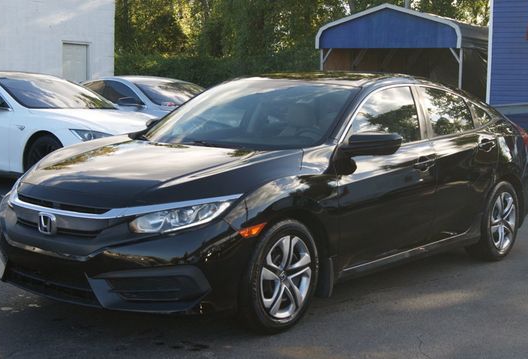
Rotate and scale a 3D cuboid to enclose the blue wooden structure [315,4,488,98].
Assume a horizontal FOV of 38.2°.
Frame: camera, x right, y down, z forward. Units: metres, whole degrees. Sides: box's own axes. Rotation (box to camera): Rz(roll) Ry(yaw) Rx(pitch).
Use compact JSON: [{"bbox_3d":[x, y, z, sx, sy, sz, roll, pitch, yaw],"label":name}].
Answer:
[{"bbox_3d":[4.432,-2.607,20.431,3.660,3.550,6.100,4,7,30],"label":"blue wooden structure"}]

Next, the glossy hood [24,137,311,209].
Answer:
[{"bbox_3d":[-0.636,-0.059,4.426,1.560,0.290,1.220,6,8,41],"label":"glossy hood"}]

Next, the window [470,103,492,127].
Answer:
[{"bbox_3d":[1.704,-0.502,5.955,0.060,0.220,0.360,-28,-15,39],"label":"window"}]

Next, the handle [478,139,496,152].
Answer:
[{"bbox_3d":[1.698,-0.259,5.728,0.060,0.065,0.240,6,8,41],"label":"handle"}]

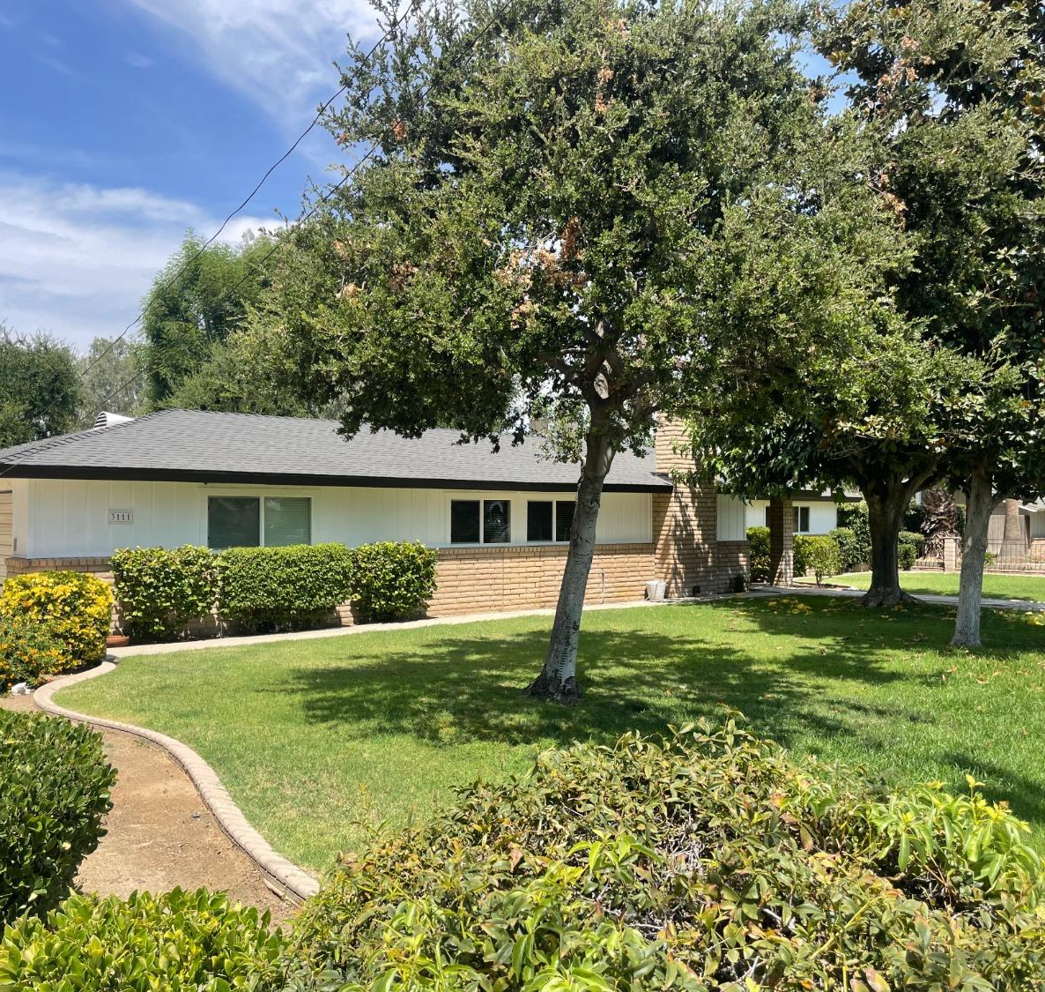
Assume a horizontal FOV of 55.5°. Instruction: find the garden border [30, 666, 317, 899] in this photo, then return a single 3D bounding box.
[{"bbox_3d":[-3.498,1.943,8.435,0.950,0.130,8.860,1,-1,-29],"label":"garden border"}]

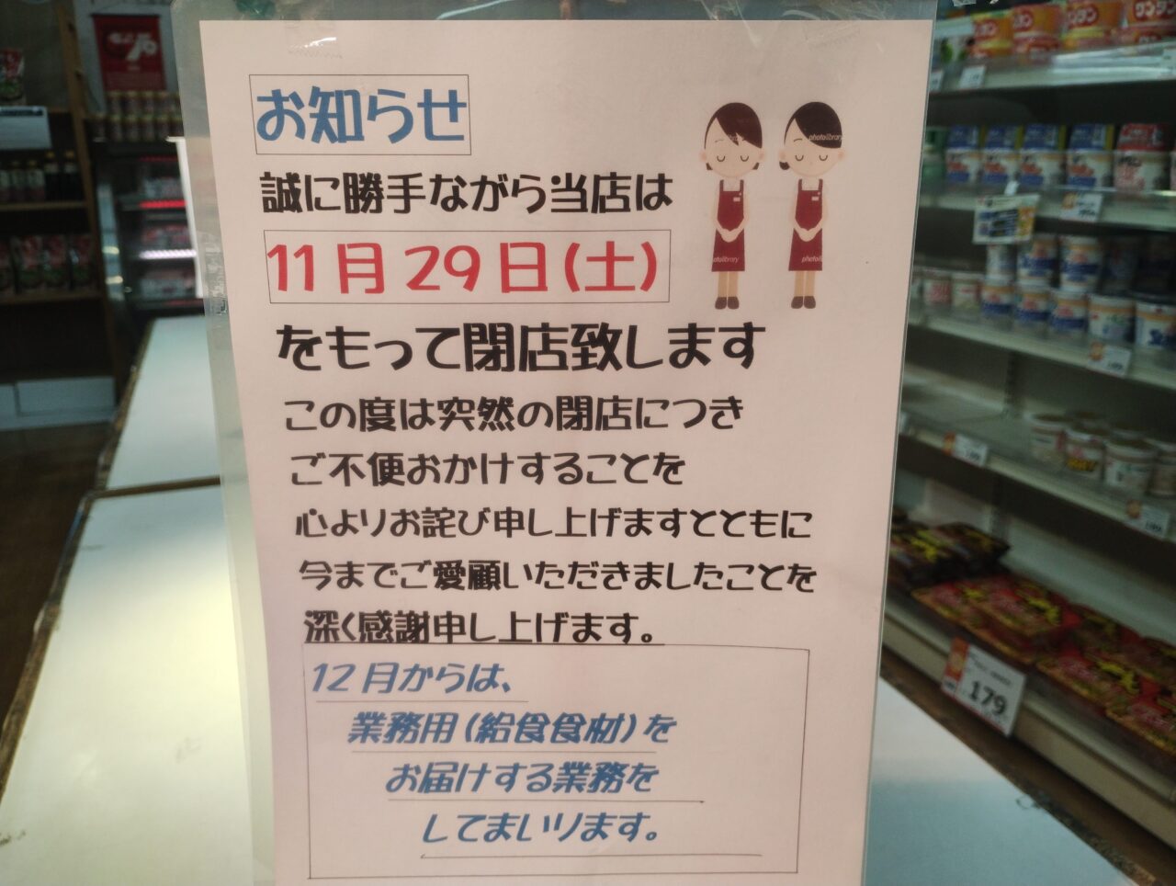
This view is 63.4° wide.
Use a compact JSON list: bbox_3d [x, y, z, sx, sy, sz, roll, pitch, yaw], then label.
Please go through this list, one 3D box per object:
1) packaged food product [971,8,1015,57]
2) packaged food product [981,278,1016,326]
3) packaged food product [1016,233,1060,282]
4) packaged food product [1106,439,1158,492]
[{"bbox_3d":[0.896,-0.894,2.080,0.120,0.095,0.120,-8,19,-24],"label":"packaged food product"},{"bbox_3d":[0.939,-0.318,2.174,0.096,0.107,0.096,-8,19,-22],"label":"packaged food product"},{"bbox_3d":[0.972,-0.399,2.068,0.096,0.107,0.096,-8,19,-22],"label":"packaged food product"},{"bbox_3d":[1.102,0.055,1.949,0.091,0.100,0.091,-17,24,-41],"label":"packaged food product"}]

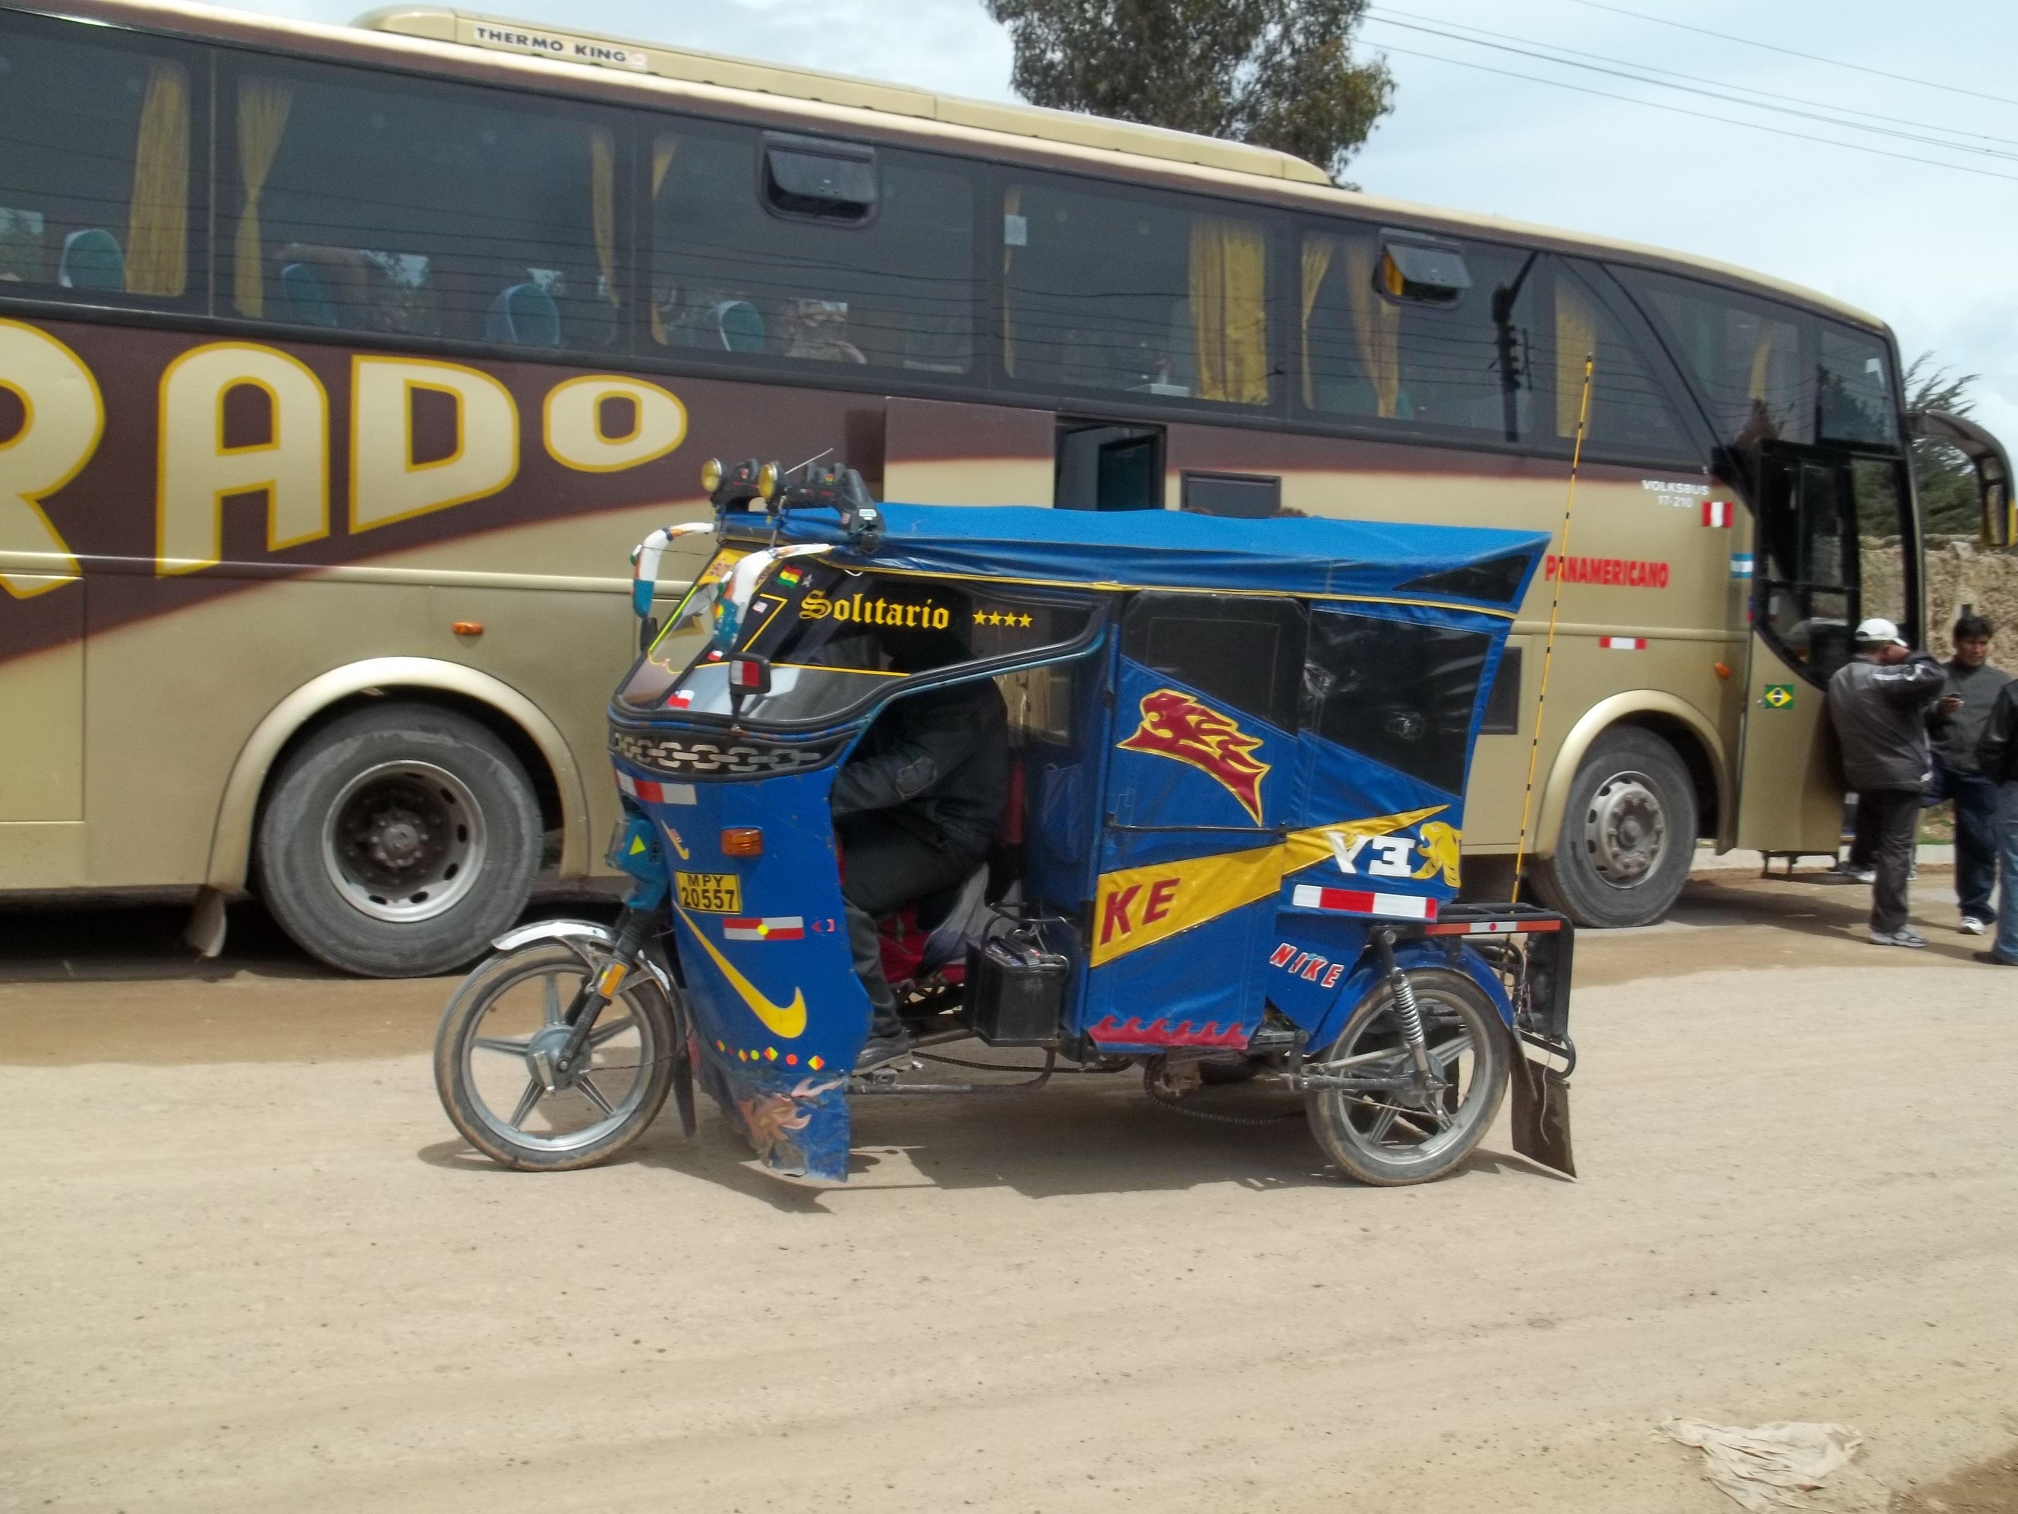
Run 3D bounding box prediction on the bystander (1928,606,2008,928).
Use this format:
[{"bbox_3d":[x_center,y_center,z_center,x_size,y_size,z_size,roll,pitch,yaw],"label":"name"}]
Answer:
[{"bbox_3d":[5.063,0.087,10.120,0.520,1.680,0.380,2,3,7],"label":"bystander"}]

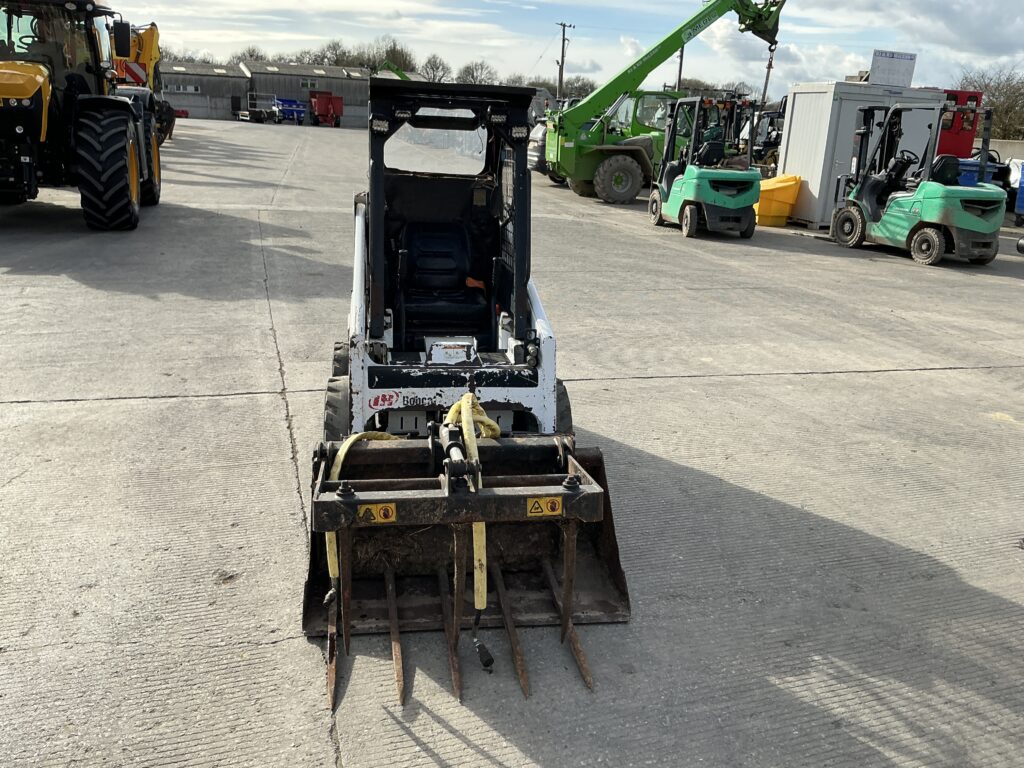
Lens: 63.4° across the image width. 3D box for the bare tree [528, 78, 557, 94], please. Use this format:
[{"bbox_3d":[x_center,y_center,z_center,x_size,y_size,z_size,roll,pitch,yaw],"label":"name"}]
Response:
[{"bbox_3d":[4.480,-39.795,118.428,4.028,7.272,4.028,3,18,1],"label":"bare tree"}]

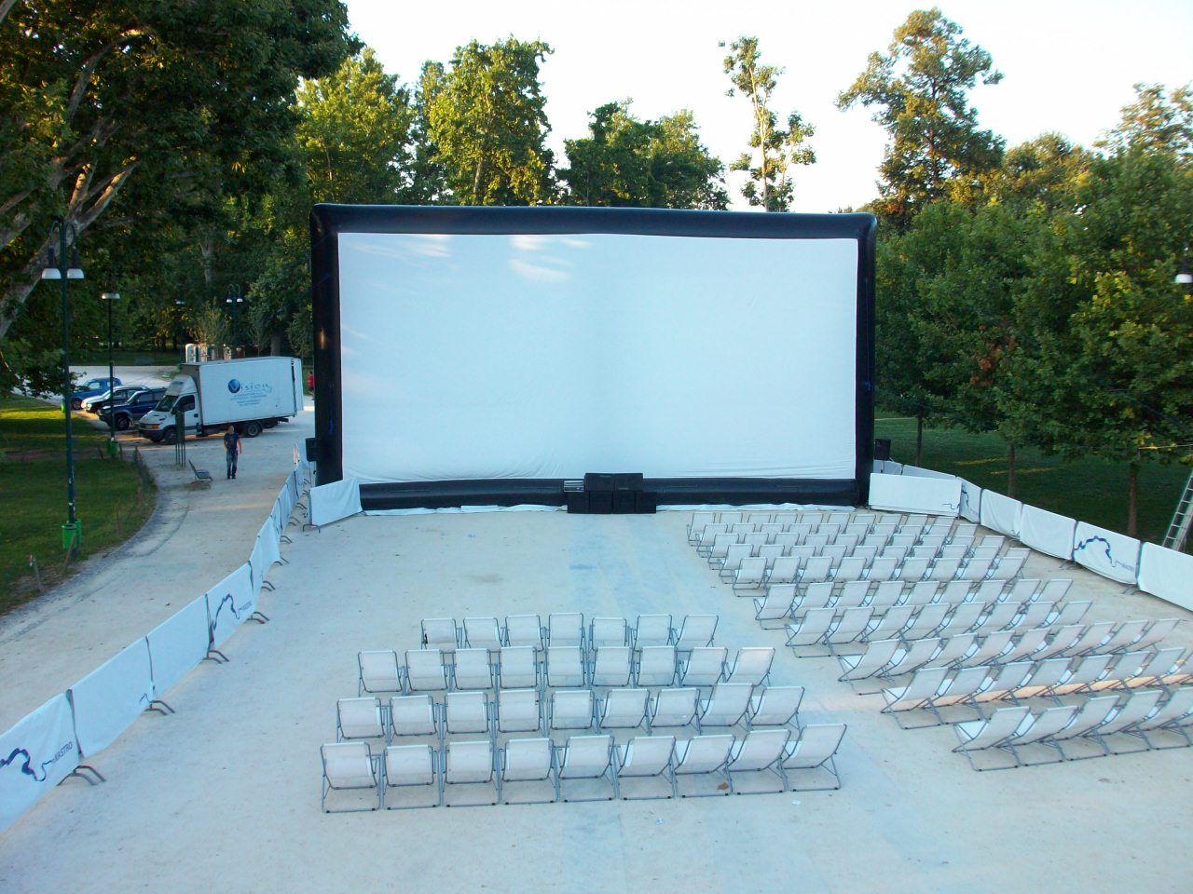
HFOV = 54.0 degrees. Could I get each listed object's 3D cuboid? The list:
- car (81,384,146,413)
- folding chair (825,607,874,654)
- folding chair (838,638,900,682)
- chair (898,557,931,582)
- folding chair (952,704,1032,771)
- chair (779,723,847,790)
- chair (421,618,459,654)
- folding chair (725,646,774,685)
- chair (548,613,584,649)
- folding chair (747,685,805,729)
[{"bbox_3d":[-27.547,-2.796,68.399,4.350,1.500,1.740,-6,9,-45],"label":"car"},{"bbox_3d":[4.216,3.013,19.602,0.636,0.845,0.903,-1,7,-10],"label":"folding chair"},{"bbox_3d":[3.897,3.070,16.798,0.615,0.819,0.849,-2,6,-17],"label":"folding chair"},{"bbox_3d":[6.290,2.562,23.475,0.636,0.846,0.901,0,7,-2],"label":"chair"},{"bbox_3d":[4.738,3.409,14.107,0.617,0.812,0.865,-1,7,-14],"label":"folding chair"},{"bbox_3d":[2.482,3.477,13.565,0.621,0.878,0.962,-1,6,-8],"label":"chair"},{"bbox_3d":[-2.444,3.018,18.456,0.640,0.875,0.949,0,7,-2],"label":"chair"},{"bbox_3d":[2.093,3.025,15.976,0.600,0.802,0.874,-1,6,-5],"label":"folding chair"},{"bbox_3d":[-0.501,3.040,19.180,0.636,0.850,0.896,0,7,-3],"label":"chair"},{"bbox_3d":[2.329,3.390,15.275,0.640,0.840,0.960,-1,7,-5],"label":"folding chair"}]

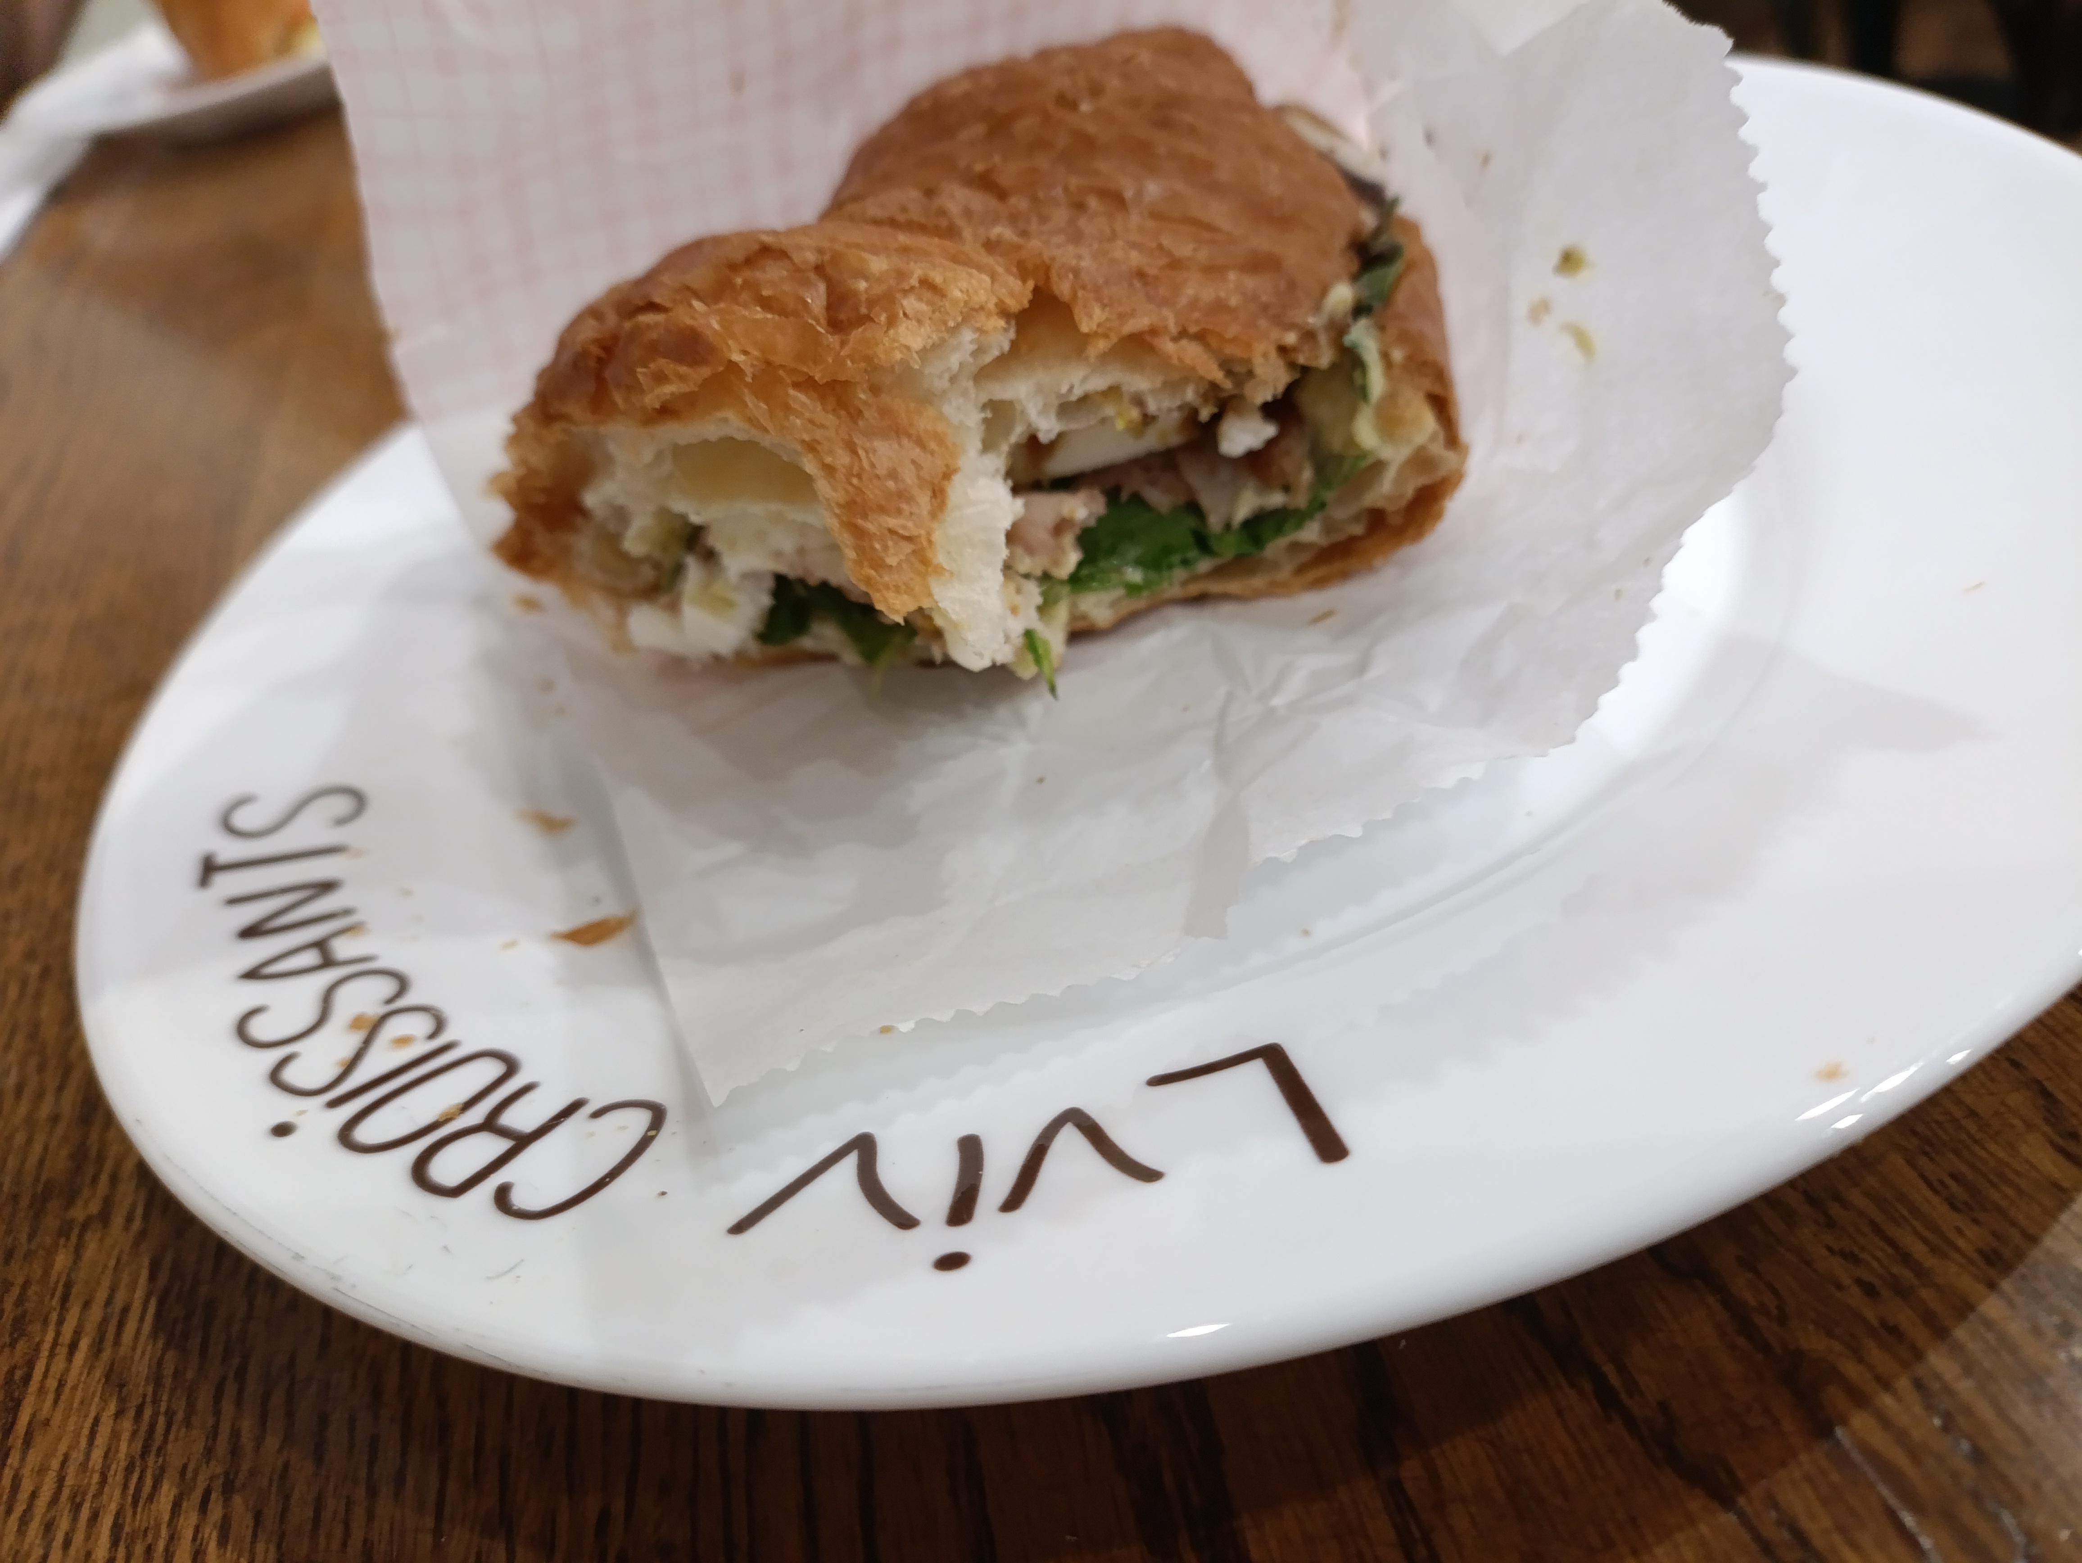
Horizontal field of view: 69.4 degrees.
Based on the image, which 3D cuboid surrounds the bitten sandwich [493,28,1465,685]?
[{"bbox_3d":[-0.010,-0.065,0.215,0.127,0.051,0.088,-7,41,14],"label":"bitten sandwich"}]

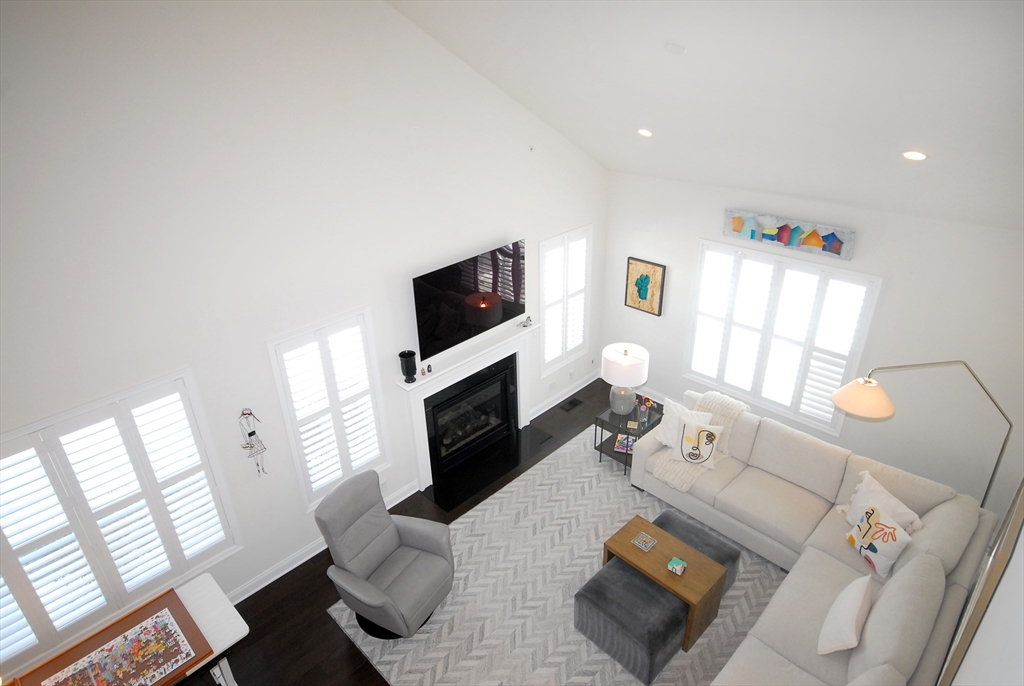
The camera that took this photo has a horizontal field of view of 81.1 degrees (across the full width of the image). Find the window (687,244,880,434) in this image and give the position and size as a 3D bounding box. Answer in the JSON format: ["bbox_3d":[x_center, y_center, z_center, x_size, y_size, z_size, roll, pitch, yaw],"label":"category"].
[{"bbox_3d":[2.707,-0.100,6.286,1.776,1.710,0.080,23,36,39],"label":"window"}]

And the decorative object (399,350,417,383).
[{"bbox_3d":[-0.946,0.234,5.570,0.156,0.280,0.156,-1,27,1],"label":"decorative object"}]

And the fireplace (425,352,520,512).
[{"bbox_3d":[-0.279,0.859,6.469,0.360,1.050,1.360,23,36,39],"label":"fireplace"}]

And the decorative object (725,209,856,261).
[{"bbox_3d":[2.644,-1.062,5.780,1.237,0.286,0.040,23,36,39],"label":"decorative object"}]

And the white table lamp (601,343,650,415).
[{"bbox_3d":[1.190,0.413,6.341,0.475,0.736,0.475,-1,27,1],"label":"white table lamp"}]

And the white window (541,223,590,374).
[{"bbox_3d":[0.613,-0.498,7.123,0.080,1.684,0.924,23,36,39],"label":"white window"}]

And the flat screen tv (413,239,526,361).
[{"bbox_3d":[-0.377,-0.452,5.905,0.050,0.834,1.431,23,36,39],"label":"flat screen tv"}]

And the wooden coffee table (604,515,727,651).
[{"bbox_3d":[1.215,1.931,4.866,0.459,0.542,0.831,-25,35,-37],"label":"wooden coffee table"}]

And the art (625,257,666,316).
[{"bbox_3d":[1.602,-0.683,7.243,0.498,0.633,0.040,23,36,39],"label":"art"}]

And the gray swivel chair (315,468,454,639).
[{"bbox_3d":[-0.979,1.740,4.803,0.880,1.050,0.820,14,31,28],"label":"gray swivel chair"}]

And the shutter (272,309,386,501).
[{"bbox_3d":[-1.538,0.570,5.197,0.070,1.603,0.831,23,36,39],"label":"shutter"}]

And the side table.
[{"bbox_3d":[1.280,1.038,6.554,0.513,0.574,0.524,22,36,38],"label":"side table"}]

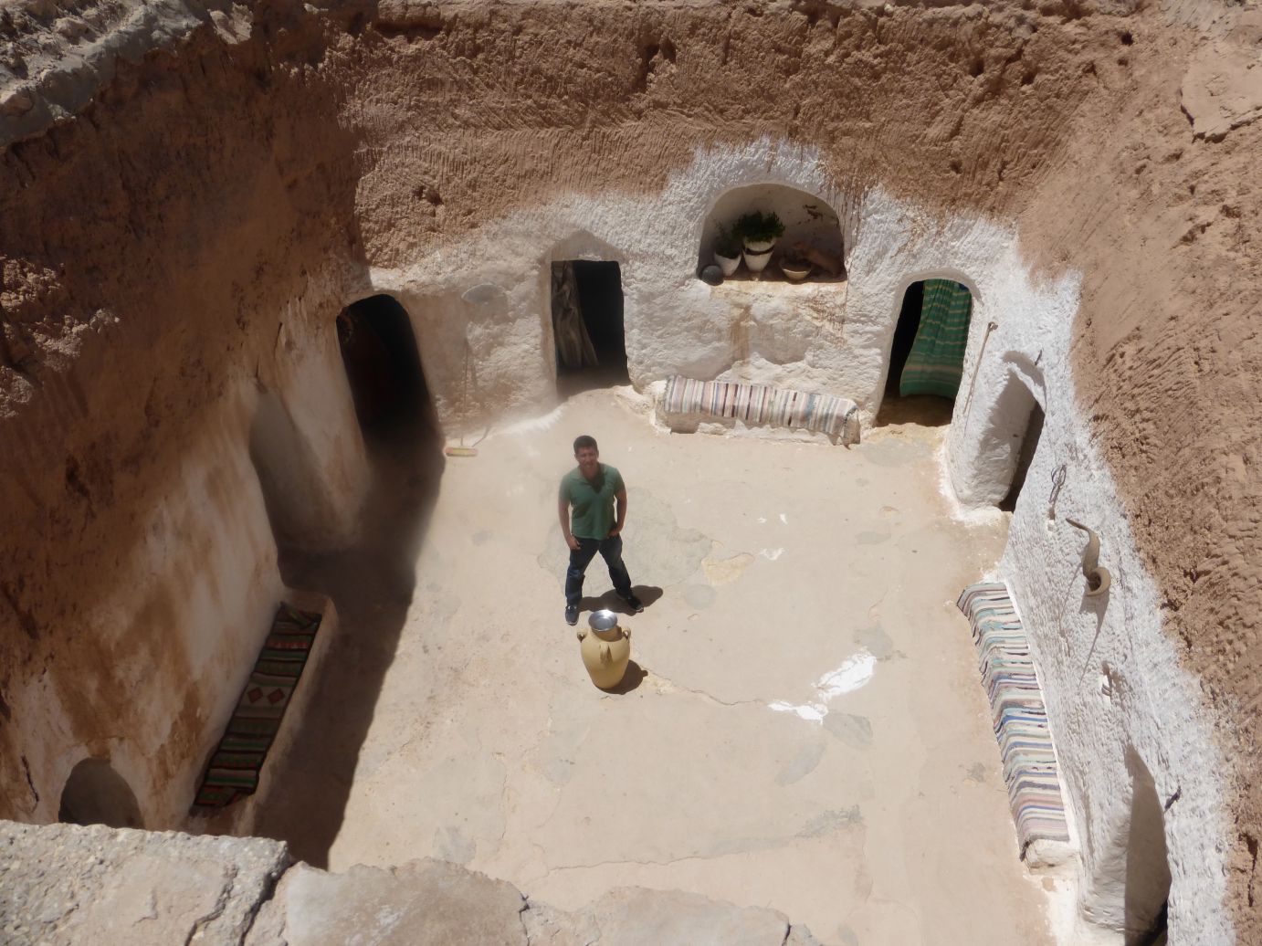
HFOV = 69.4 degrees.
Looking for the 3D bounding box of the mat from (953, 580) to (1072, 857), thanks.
[{"bbox_3d":[2.618,1.603,6.310,0.360,0.240,2.130,3,38,6],"label":"mat"}]

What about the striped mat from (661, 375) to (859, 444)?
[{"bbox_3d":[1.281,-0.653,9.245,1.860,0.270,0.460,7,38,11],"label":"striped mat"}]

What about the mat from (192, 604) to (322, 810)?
[{"bbox_3d":[-2.555,1.549,6.366,0.370,0.040,1.680,-2,37,0],"label":"mat"}]

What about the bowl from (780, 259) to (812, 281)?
[{"bbox_3d":[1.603,-1.970,8.886,0.330,0.160,0.330,-2,37,0],"label":"bowl"}]

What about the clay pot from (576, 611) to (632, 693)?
[{"bbox_3d":[-0.197,1.296,6.597,0.380,0.630,0.380,-2,37,0],"label":"clay pot"}]

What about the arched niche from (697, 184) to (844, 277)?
[{"bbox_3d":[1.372,-2.332,8.742,1.420,0.900,0.500,4,38,7],"label":"arched niche"}]

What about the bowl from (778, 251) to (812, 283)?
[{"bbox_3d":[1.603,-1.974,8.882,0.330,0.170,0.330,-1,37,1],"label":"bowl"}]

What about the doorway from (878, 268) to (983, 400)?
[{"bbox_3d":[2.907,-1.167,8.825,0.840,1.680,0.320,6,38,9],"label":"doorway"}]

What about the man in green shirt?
[{"bbox_3d":[-0.248,0.424,6.823,0.580,1.740,0.420,-7,38,-6],"label":"man in green shirt"}]

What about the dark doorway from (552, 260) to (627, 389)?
[{"bbox_3d":[-0.426,-1.550,9.615,0.770,1.480,0.250,-2,37,0],"label":"dark doorway"}]

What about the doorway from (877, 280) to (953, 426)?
[{"bbox_3d":[2.917,-1.164,8.903,0.760,1.580,0.300,6,38,9],"label":"doorway"}]

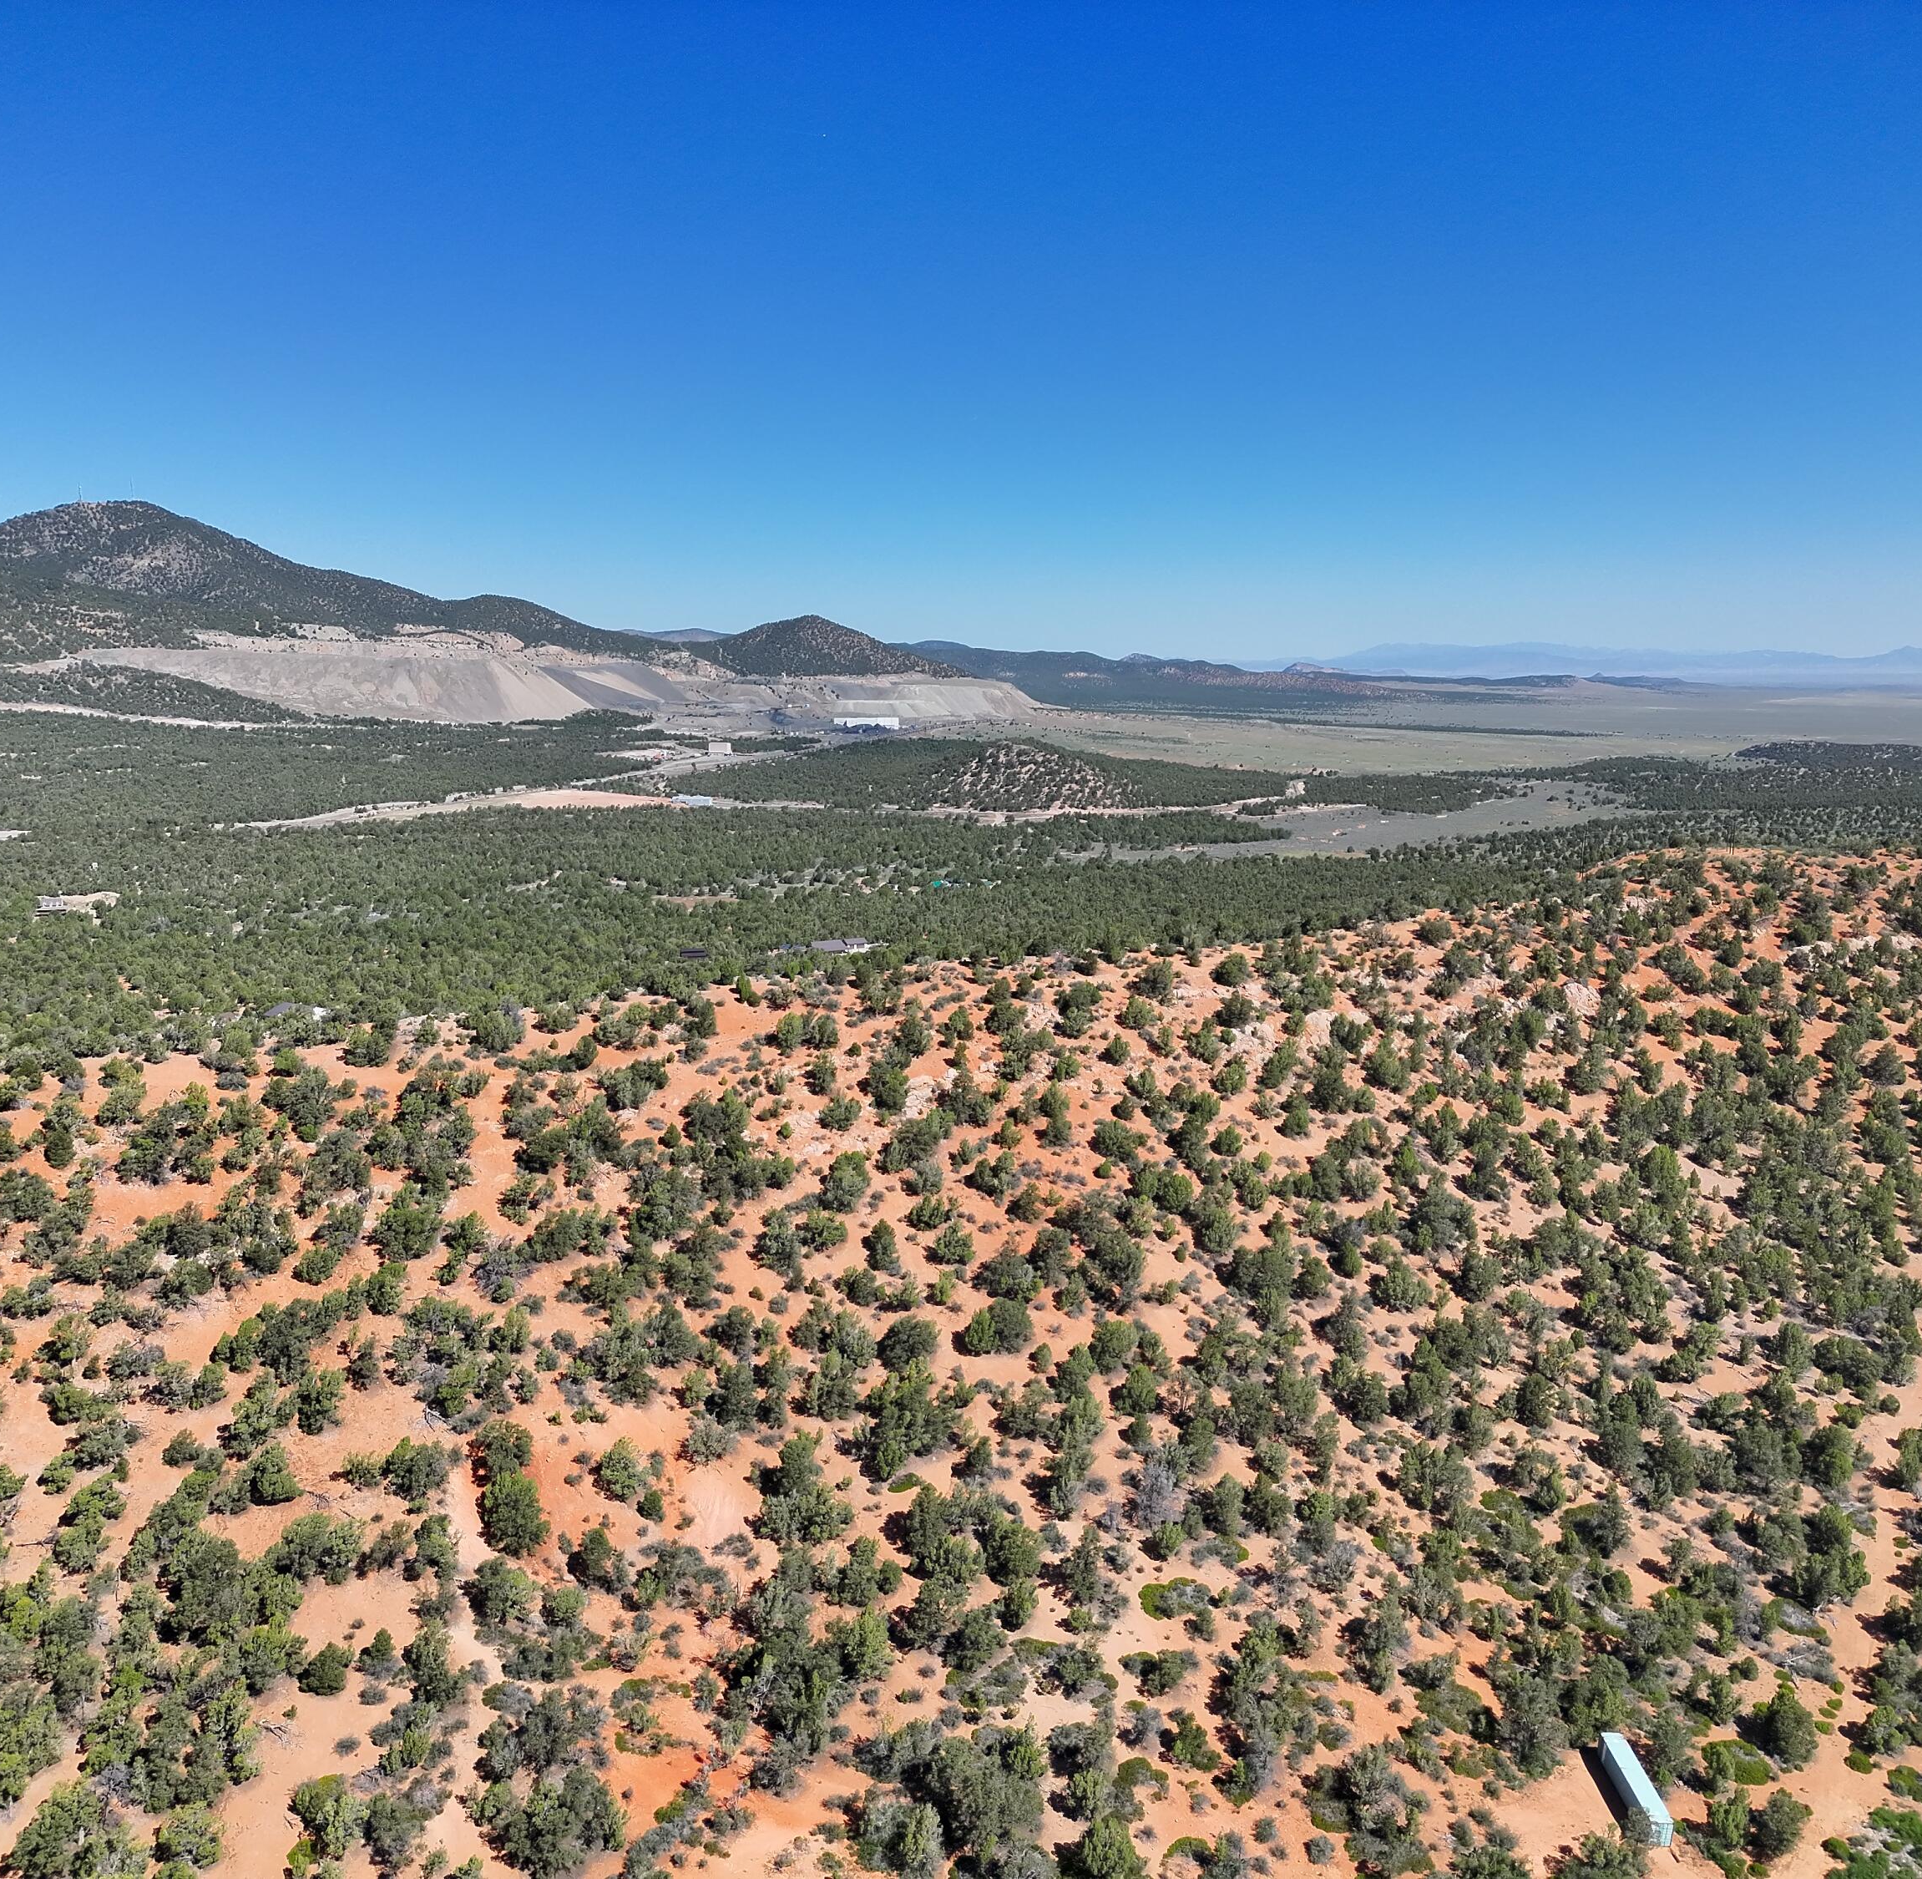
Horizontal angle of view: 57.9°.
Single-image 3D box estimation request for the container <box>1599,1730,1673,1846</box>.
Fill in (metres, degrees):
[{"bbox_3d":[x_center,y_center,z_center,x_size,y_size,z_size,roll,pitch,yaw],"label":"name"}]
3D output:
[{"bbox_3d":[76.470,96.180,197.130,2.590,2.880,16.000,0,9,1],"label":"container"}]

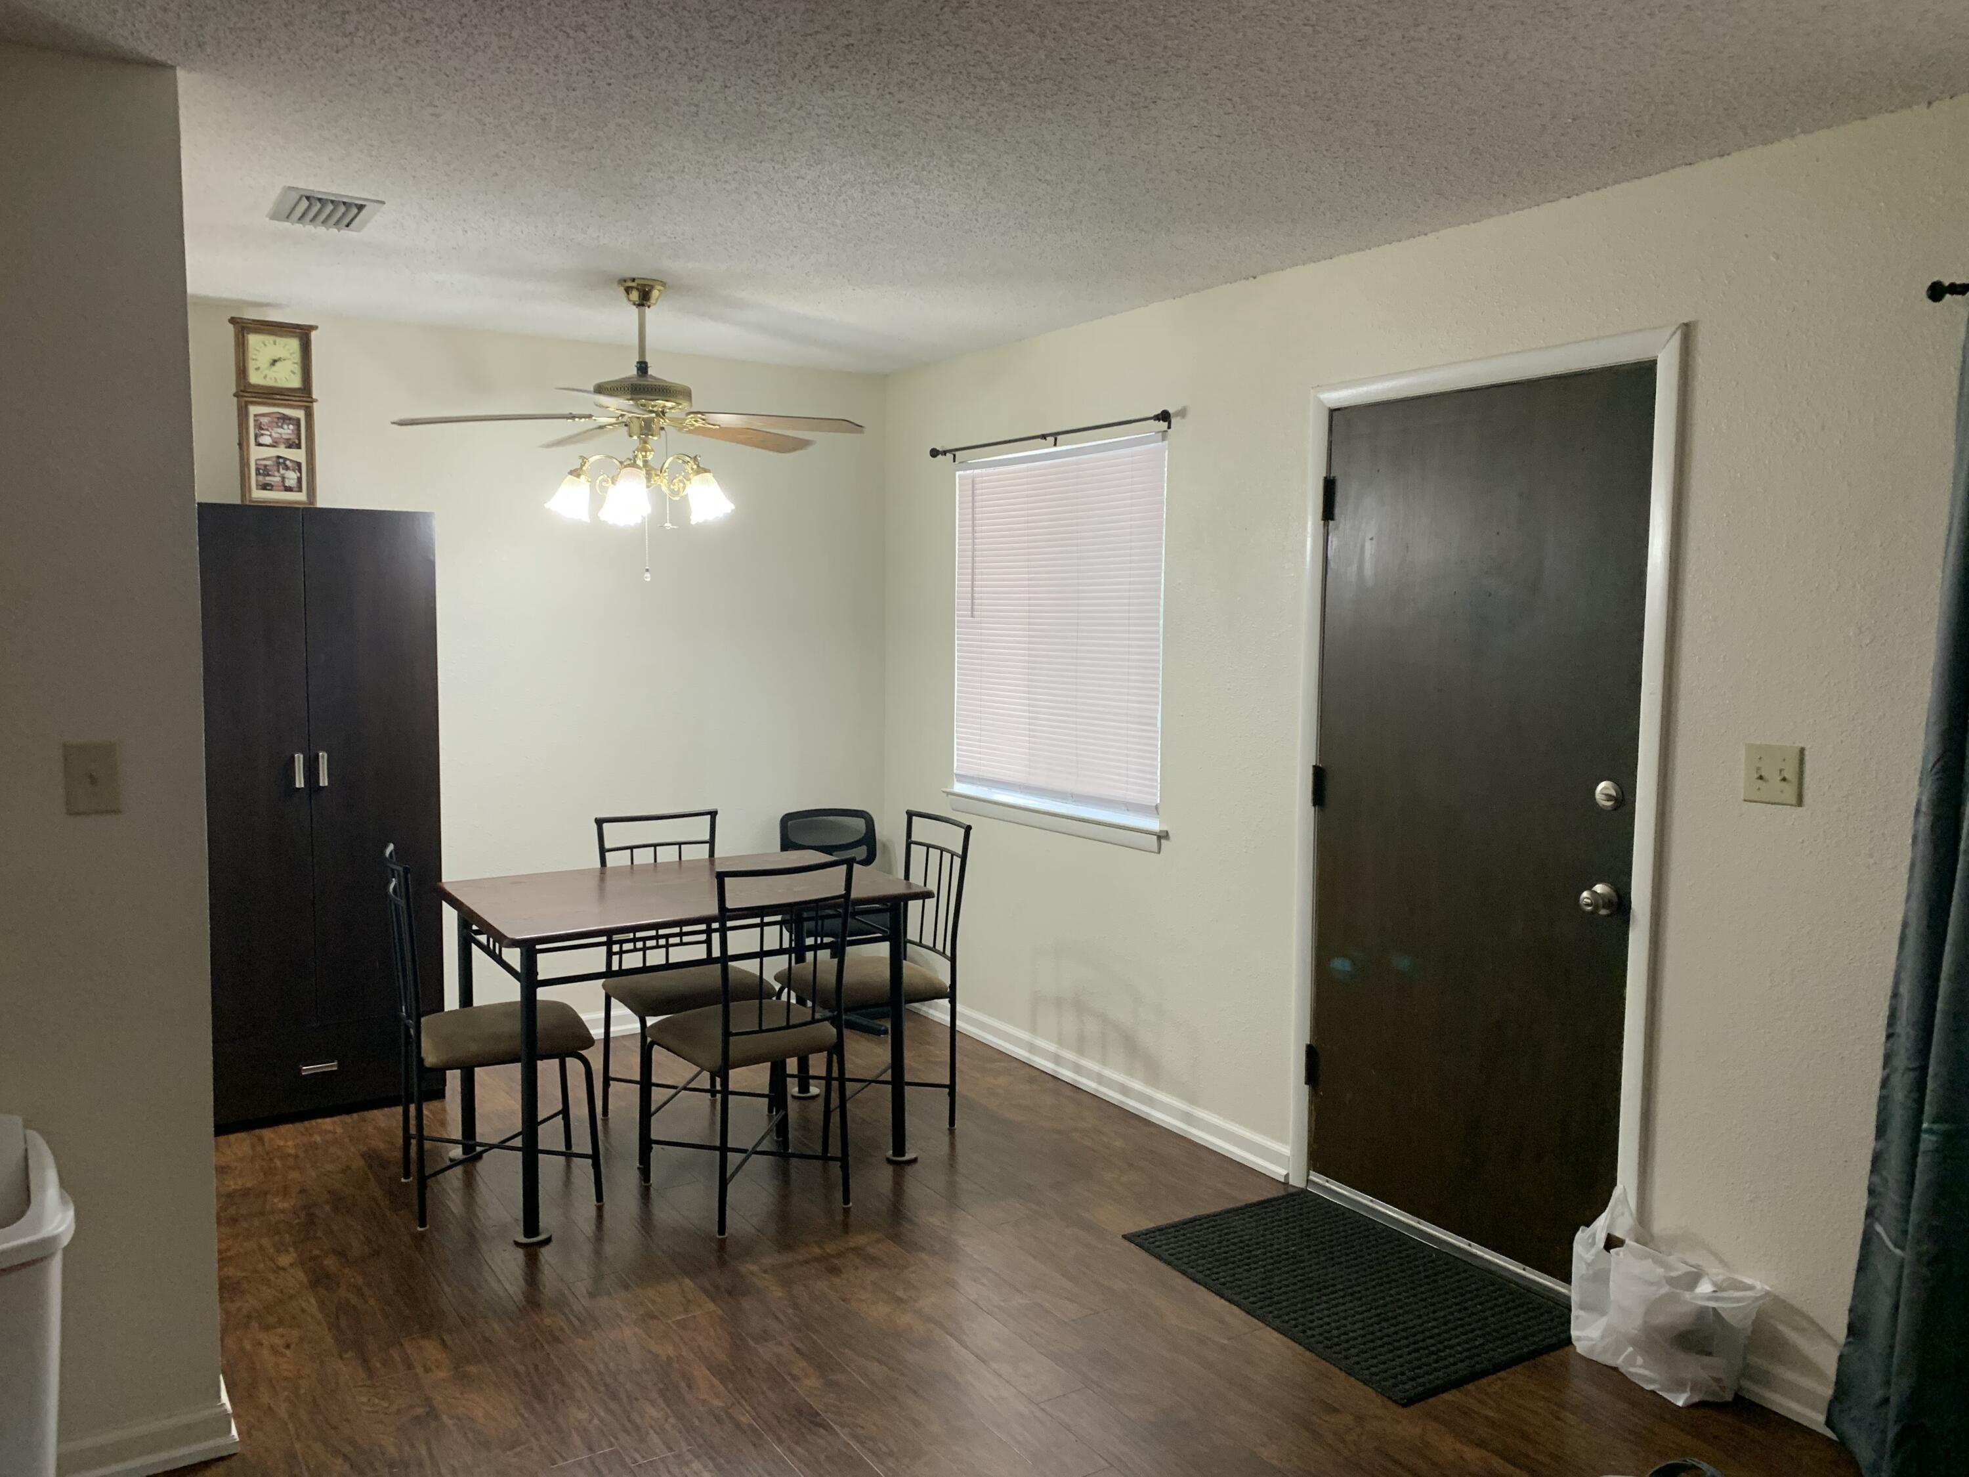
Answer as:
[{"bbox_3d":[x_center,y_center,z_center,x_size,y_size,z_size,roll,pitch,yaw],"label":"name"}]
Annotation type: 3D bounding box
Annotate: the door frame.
[{"bbox_3d":[1.136,0.191,3.522,0.080,2.139,1.027,-2,6,-33],"label":"door frame"}]

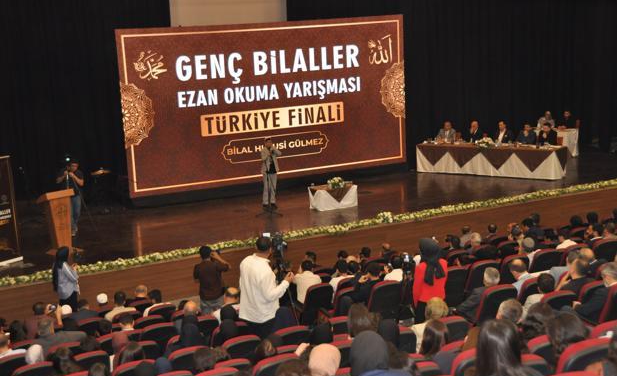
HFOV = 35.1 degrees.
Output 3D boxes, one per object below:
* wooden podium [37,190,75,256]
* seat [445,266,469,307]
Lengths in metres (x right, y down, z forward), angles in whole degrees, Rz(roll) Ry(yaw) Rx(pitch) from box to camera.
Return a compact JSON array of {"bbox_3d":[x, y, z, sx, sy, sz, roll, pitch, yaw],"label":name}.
[{"bbox_3d":[-5.084,0.673,19.961,0.650,1.270,0.480,-11,13,-38],"label":"wooden podium"},{"bbox_3d":[1.964,1.579,14.243,0.560,0.950,0.620,-8,11,-26],"label":"seat"}]

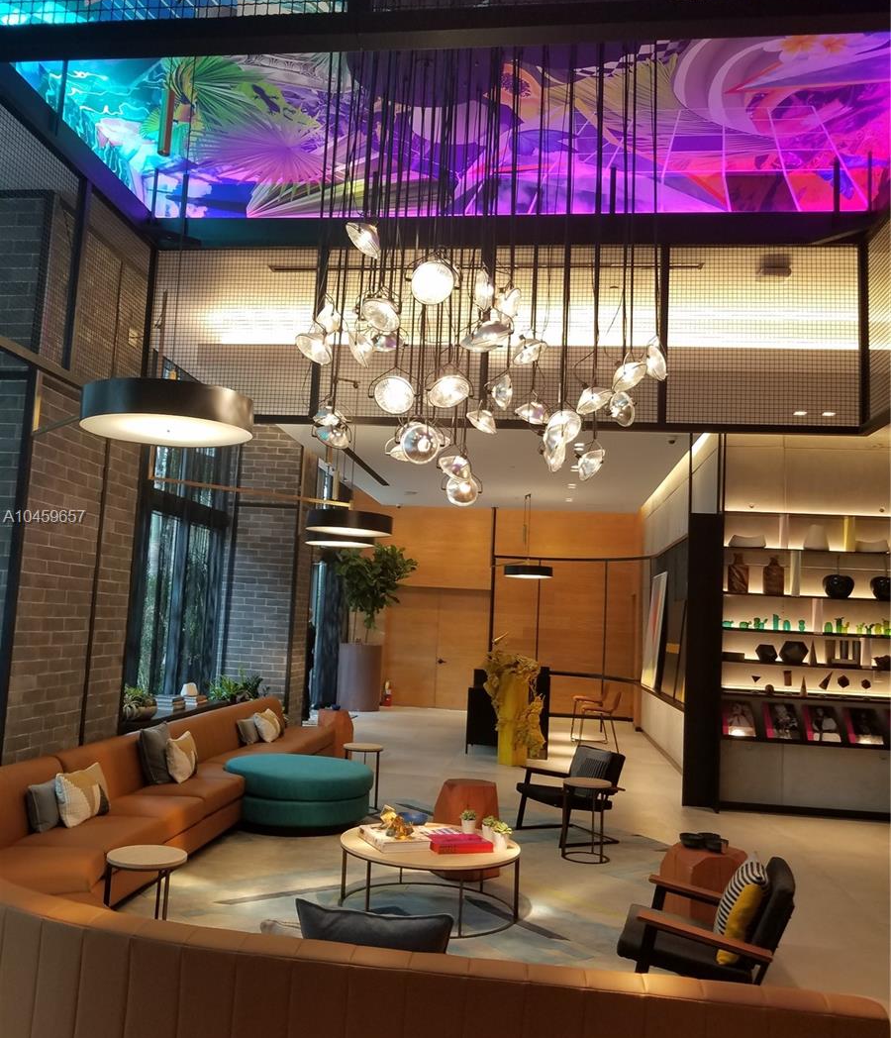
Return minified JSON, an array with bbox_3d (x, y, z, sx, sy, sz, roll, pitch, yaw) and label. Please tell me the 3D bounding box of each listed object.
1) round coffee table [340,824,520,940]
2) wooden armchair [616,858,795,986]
[{"bbox_3d":[-0.104,2.162,5.400,1.058,0.397,1.058,3,-7,0],"label":"round coffee table"},{"bbox_3d":[1.177,1.911,4.049,0.748,0.702,0.682,1,-7,16],"label":"wooden armchair"}]

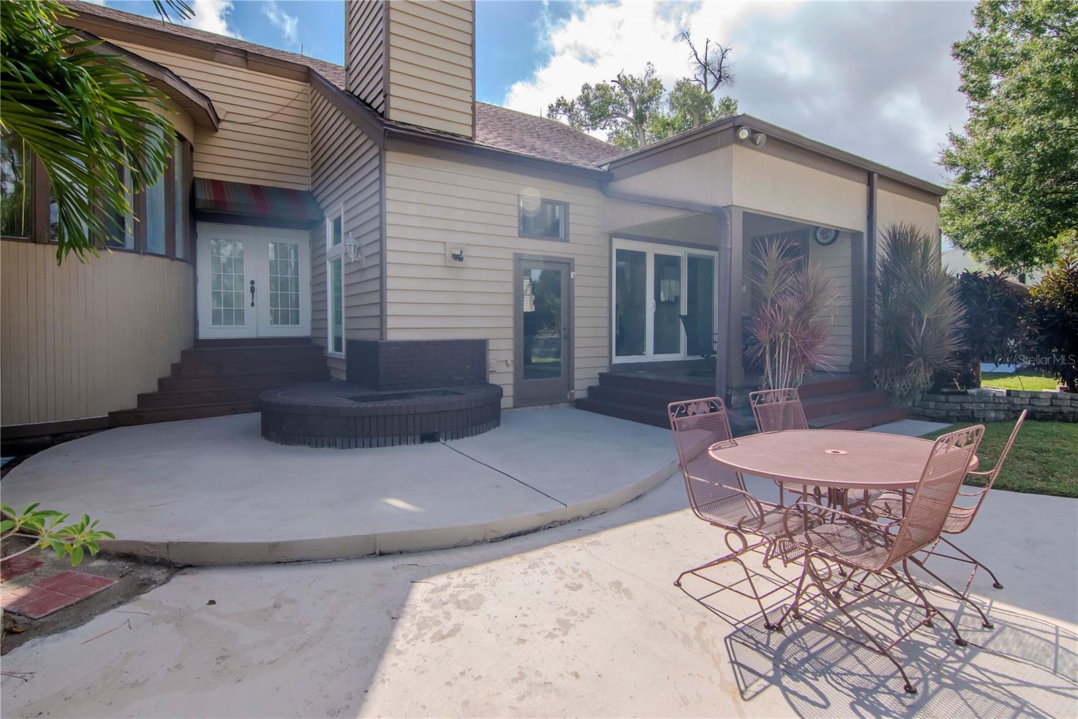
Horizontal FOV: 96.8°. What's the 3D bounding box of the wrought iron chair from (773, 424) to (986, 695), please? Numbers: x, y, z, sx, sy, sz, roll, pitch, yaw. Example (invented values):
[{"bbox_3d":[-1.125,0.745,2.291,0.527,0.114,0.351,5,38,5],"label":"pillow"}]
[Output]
[{"bbox_3d":[1.438,0.721,2.039,0.580,0.940,0.640,-3,5,-32],"label":"wrought iron chair"}]

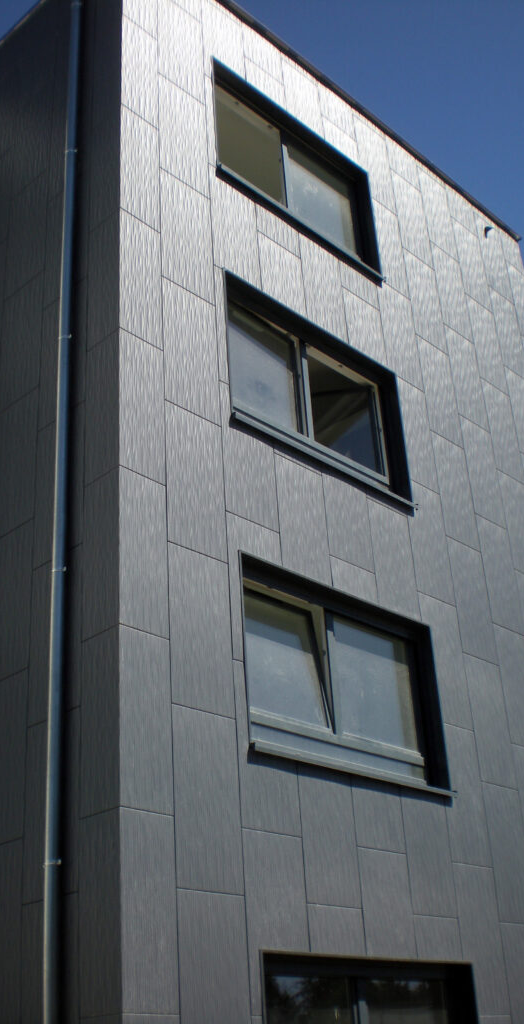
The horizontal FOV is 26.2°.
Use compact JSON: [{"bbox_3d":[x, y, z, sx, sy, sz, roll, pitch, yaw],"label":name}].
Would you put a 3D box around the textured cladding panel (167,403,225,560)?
[{"bbox_3d":[-0.505,-0.233,8.546,0.020,1.205,0.600,-27,-35,37],"label":"textured cladding panel"}]

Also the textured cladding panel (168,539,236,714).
[{"bbox_3d":[-0.440,0.850,8.056,0.020,1.214,0.602,-27,-35,37],"label":"textured cladding panel"}]

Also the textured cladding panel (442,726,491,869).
[{"bbox_3d":[1.726,2.432,9.697,0.030,1.206,0.605,-26,-35,37],"label":"textured cladding panel"}]

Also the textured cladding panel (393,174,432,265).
[{"bbox_3d":[1.760,-3.427,13.188,0.020,1.199,0.601,-27,-35,37],"label":"textured cladding panel"}]

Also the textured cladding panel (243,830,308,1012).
[{"bbox_3d":[0.102,2.755,7.571,0.020,1.181,0.601,-27,-35,37],"label":"textured cladding panel"}]

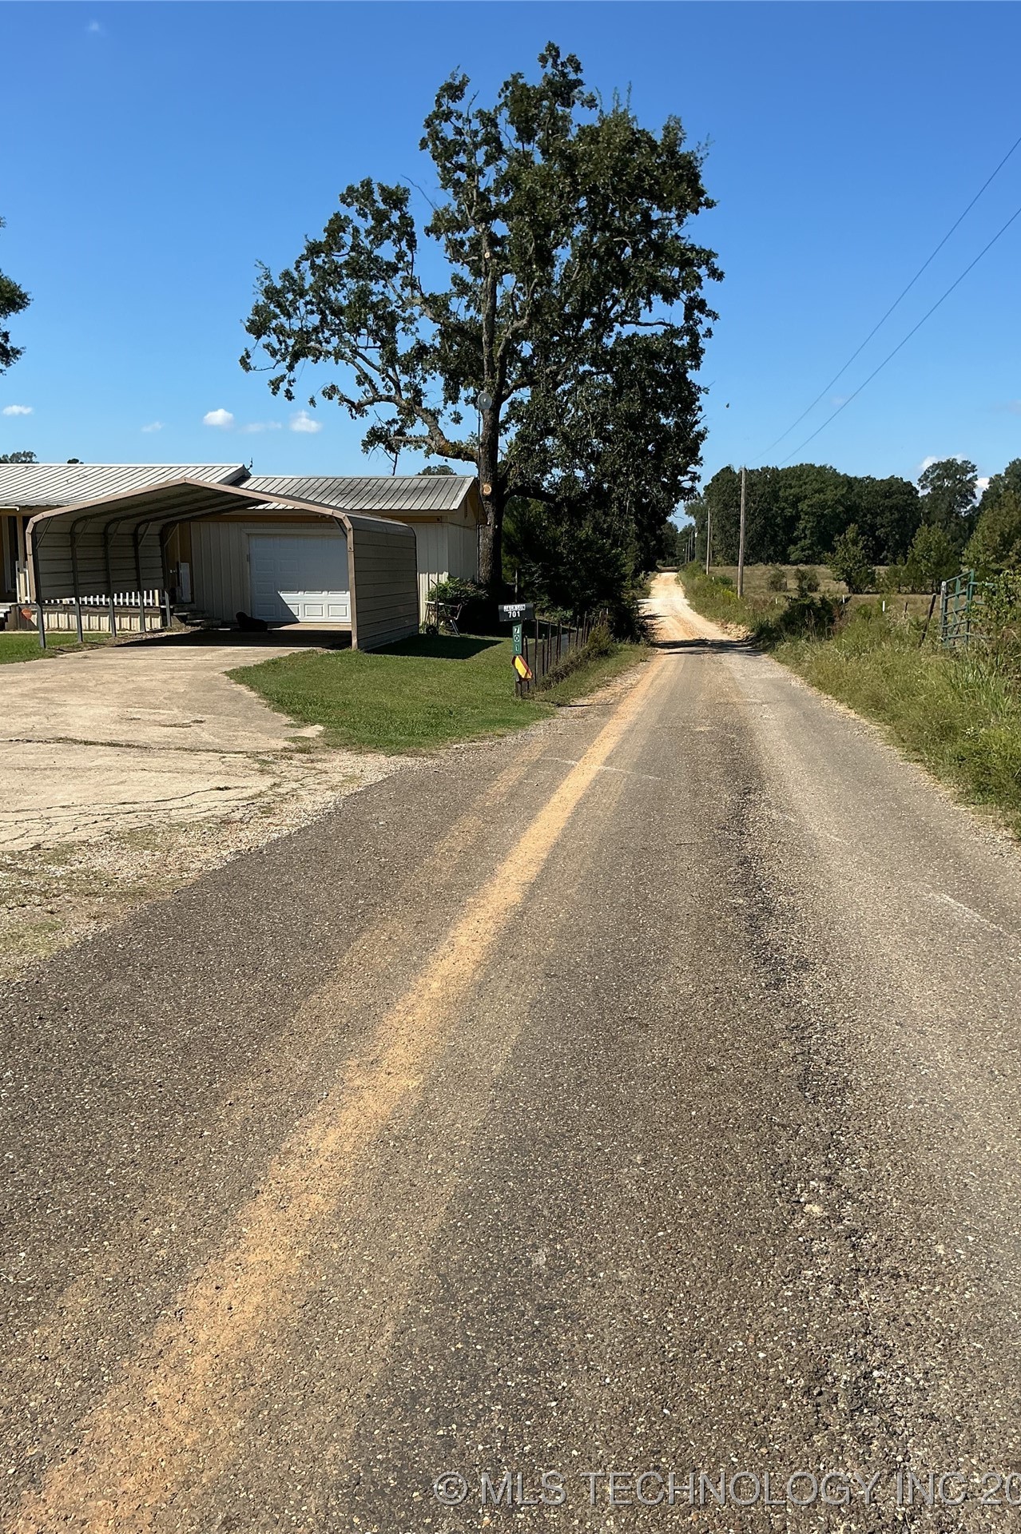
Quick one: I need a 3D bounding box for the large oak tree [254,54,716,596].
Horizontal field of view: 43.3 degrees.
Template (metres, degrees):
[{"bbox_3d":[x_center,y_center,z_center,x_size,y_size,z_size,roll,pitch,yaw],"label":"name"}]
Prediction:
[{"bbox_3d":[-1.000,-14.196,43.346,16.181,18.899,15.000,0,9,0],"label":"large oak tree"}]

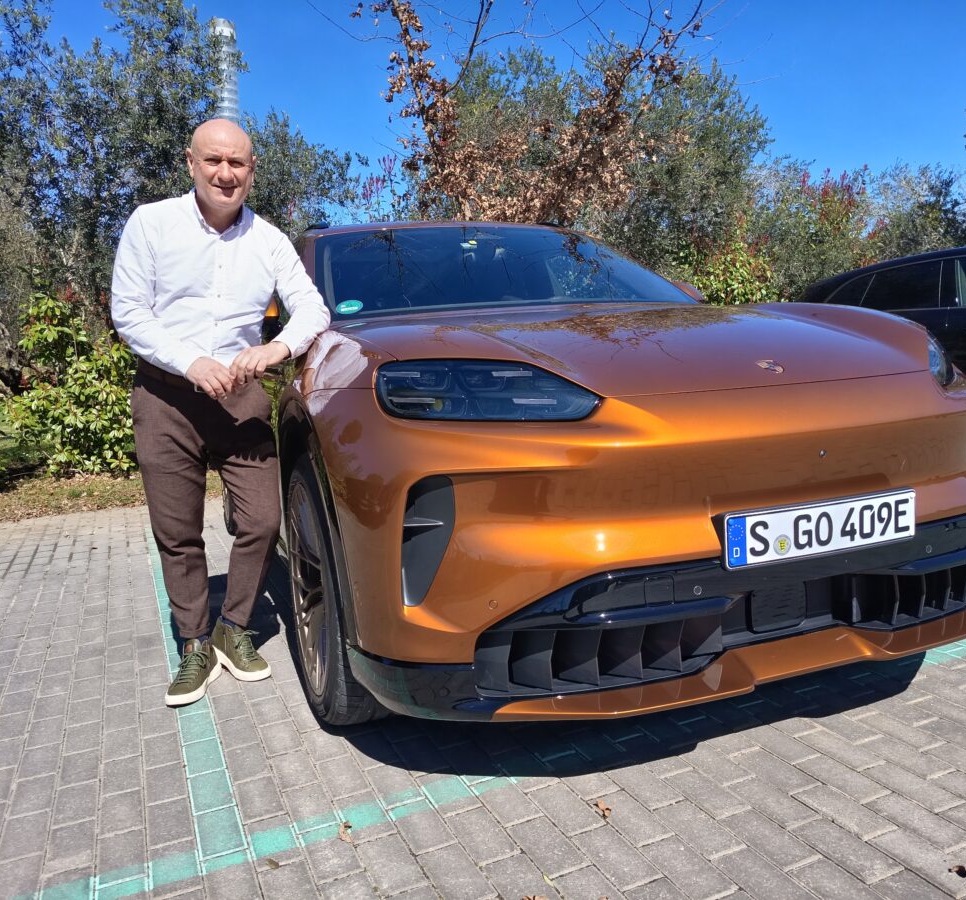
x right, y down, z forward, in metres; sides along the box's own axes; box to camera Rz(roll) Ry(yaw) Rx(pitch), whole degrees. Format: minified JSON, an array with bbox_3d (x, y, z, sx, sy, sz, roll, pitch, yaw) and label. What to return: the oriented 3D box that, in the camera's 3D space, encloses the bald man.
[{"bbox_3d":[-0.786,-0.111,2.647,0.660,1.760,0.470,-6,7,-23],"label":"bald man"}]

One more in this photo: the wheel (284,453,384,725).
[{"bbox_3d":[-0.359,0.387,2.387,0.270,0.785,0.785,-6,7,-21],"label":"wheel"}]

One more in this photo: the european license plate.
[{"bbox_3d":[0.741,0.168,1.800,0.520,0.112,0.020,-6,6,-21],"label":"european license plate"}]

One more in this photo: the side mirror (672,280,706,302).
[{"bbox_3d":[0.950,-0.675,3.780,0.240,0.170,0.190,-6,7,-21],"label":"side mirror"}]

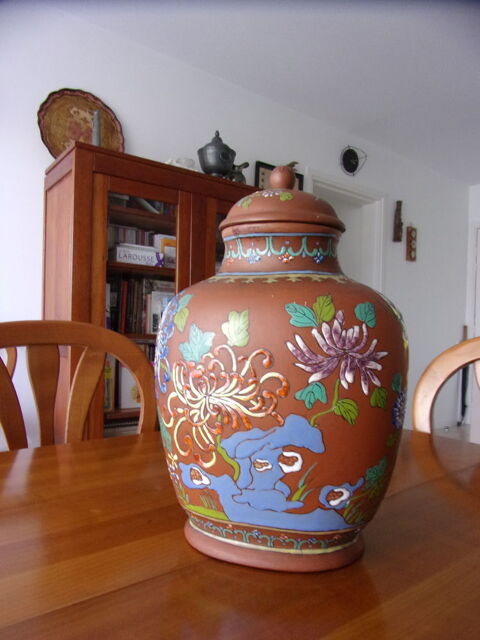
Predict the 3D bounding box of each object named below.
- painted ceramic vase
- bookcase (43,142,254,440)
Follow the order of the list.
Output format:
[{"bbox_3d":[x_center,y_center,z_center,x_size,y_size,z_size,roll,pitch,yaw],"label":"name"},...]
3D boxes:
[{"bbox_3d":[0.049,0.031,0.569,0.311,0.456,0.311,1,0,0],"label":"painted ceramic vase"},{"bbox_3d":[-0.332,0.159,2.241,1.132,1.693,0.474,1,0,-37],"label":"bookcase"}]

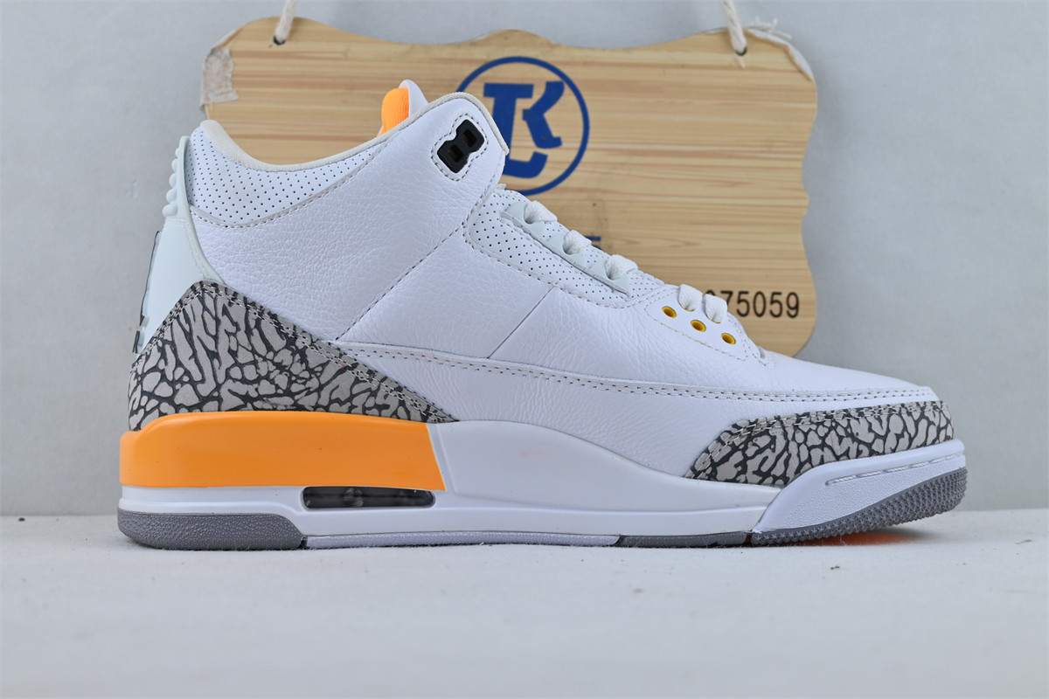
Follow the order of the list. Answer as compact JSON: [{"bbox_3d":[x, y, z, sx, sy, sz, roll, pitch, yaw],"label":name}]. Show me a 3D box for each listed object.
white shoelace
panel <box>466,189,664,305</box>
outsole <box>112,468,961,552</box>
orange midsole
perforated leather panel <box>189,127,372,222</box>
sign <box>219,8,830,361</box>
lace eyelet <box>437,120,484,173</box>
[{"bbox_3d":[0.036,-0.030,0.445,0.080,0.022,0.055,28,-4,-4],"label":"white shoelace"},{"bbox_3d":[0.013,-0.034,0.420,0.068,0.026,0.025,28,-4,-4],"label":"panel"},{"bbox_3d":[0.011,0.053,0.447,0.297,0.026,0.107,0,-2,-5],"label":"outsole"},{"bbox_3d":[-0.082,0.034,0.438,0.114,0.026,0.083,0,-2,-5],"label":"orange midsole"},{"bbox_3d":[-0.080,-0.057,0.414,0.065,0.032,0.022,0,-2,6],"label":"perforated leather panel"},{"bbox_3d":[-0.006,-0.073,0.565,0.277,0.153,0.010,0,-2,0],"label":"sign"},{"bbox_3d":[-0.021,-0.067,0.412,0.011,0.017,0.005,38,-5,-3],"label":"lace eyelet"}]

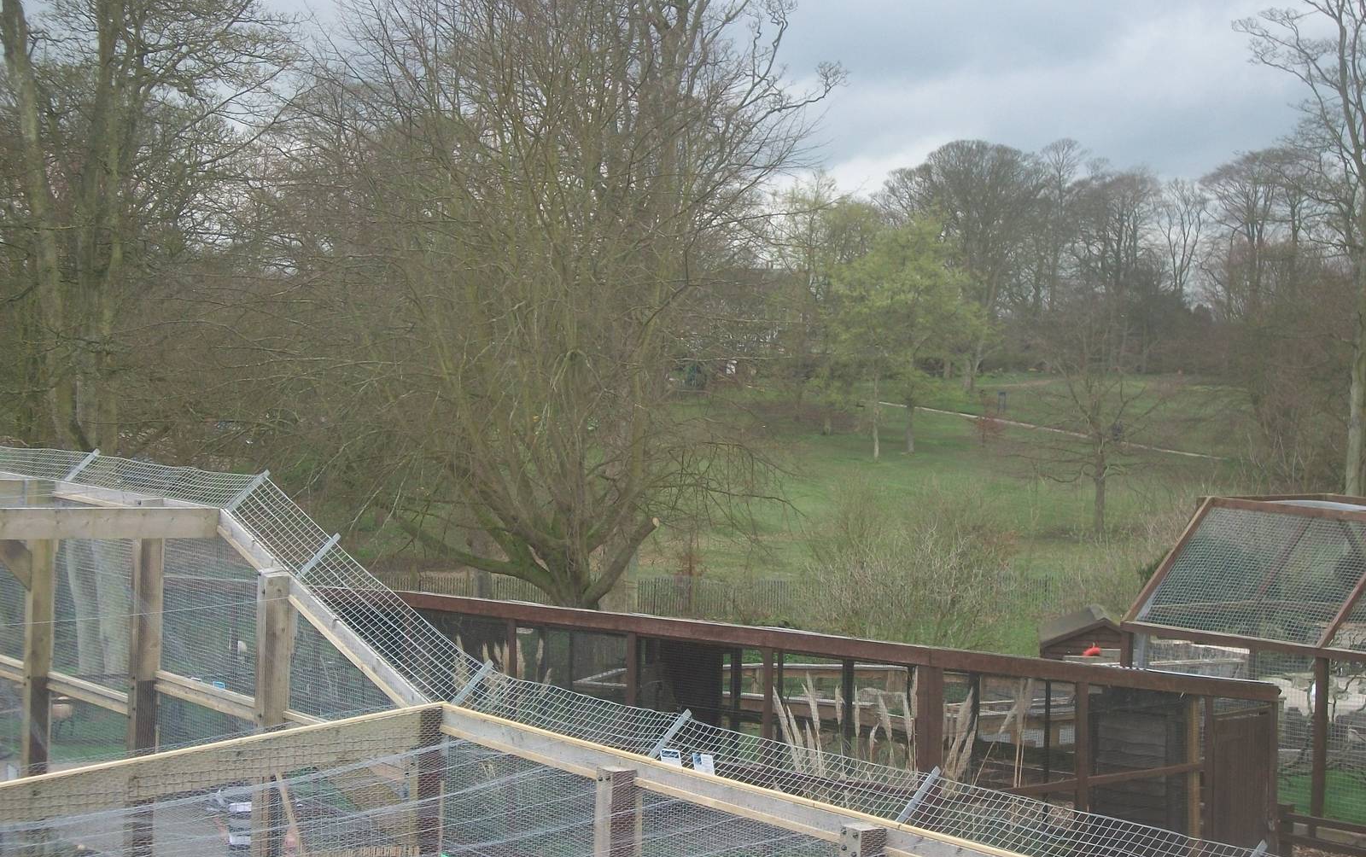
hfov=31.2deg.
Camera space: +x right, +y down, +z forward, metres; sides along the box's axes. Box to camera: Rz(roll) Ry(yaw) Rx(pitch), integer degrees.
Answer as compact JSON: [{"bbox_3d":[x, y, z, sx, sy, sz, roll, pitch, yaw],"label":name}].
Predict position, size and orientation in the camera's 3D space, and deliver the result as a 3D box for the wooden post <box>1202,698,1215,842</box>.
[{"bbox_3d":[5.413,3.743,25.200,0.100,2.000,0.100,-1,3,-43],"label":"wooden post"}]

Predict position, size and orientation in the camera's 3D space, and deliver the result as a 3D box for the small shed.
[{"bbox_3d":[6.123,3.703,35.963,1.800,2.050,1.850,1,3,6],"label":"small shed"}]

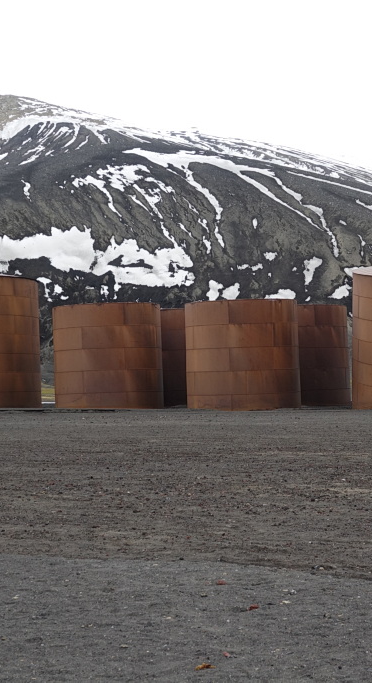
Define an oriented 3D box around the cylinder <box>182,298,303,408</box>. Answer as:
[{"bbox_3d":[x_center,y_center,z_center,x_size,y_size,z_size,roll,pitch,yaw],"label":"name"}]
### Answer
[{"bbox_3d":[4.200,1.130,92.500,8.300,7.850,8.300,0,-2,0],"label":"cylinder"}]

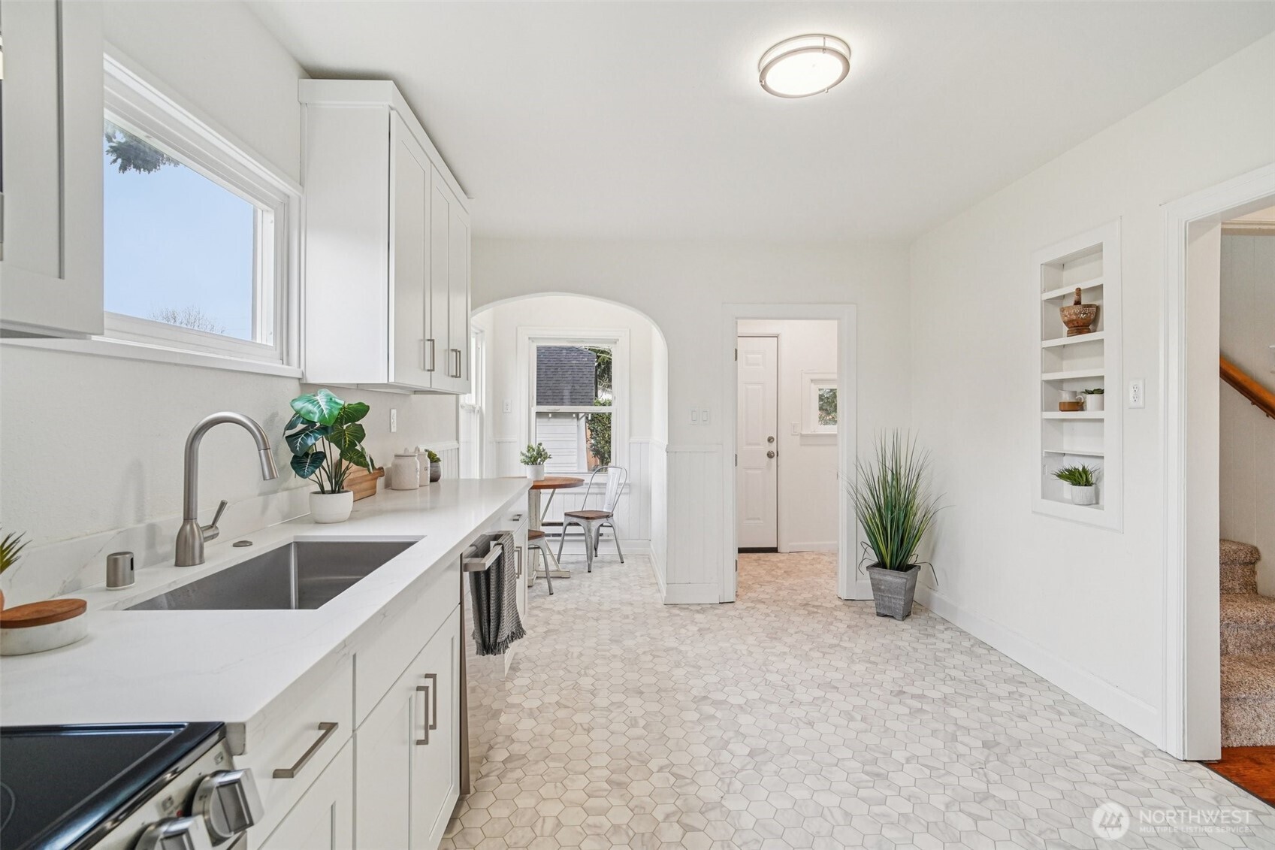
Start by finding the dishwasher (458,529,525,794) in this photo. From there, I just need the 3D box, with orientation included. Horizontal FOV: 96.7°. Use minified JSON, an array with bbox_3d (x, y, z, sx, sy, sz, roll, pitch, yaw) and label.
[{"bbox_3d":[-0.835,0.815,2.100,0.620,0.800,0.600,0,1,-3],"label":"dishwasher"}]

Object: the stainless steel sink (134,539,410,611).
[{"bbox_3d":[-0.834,0.471,1.406,0.420,0.230,0.680,0,1,-3],"label":"stainless steel sink"}]

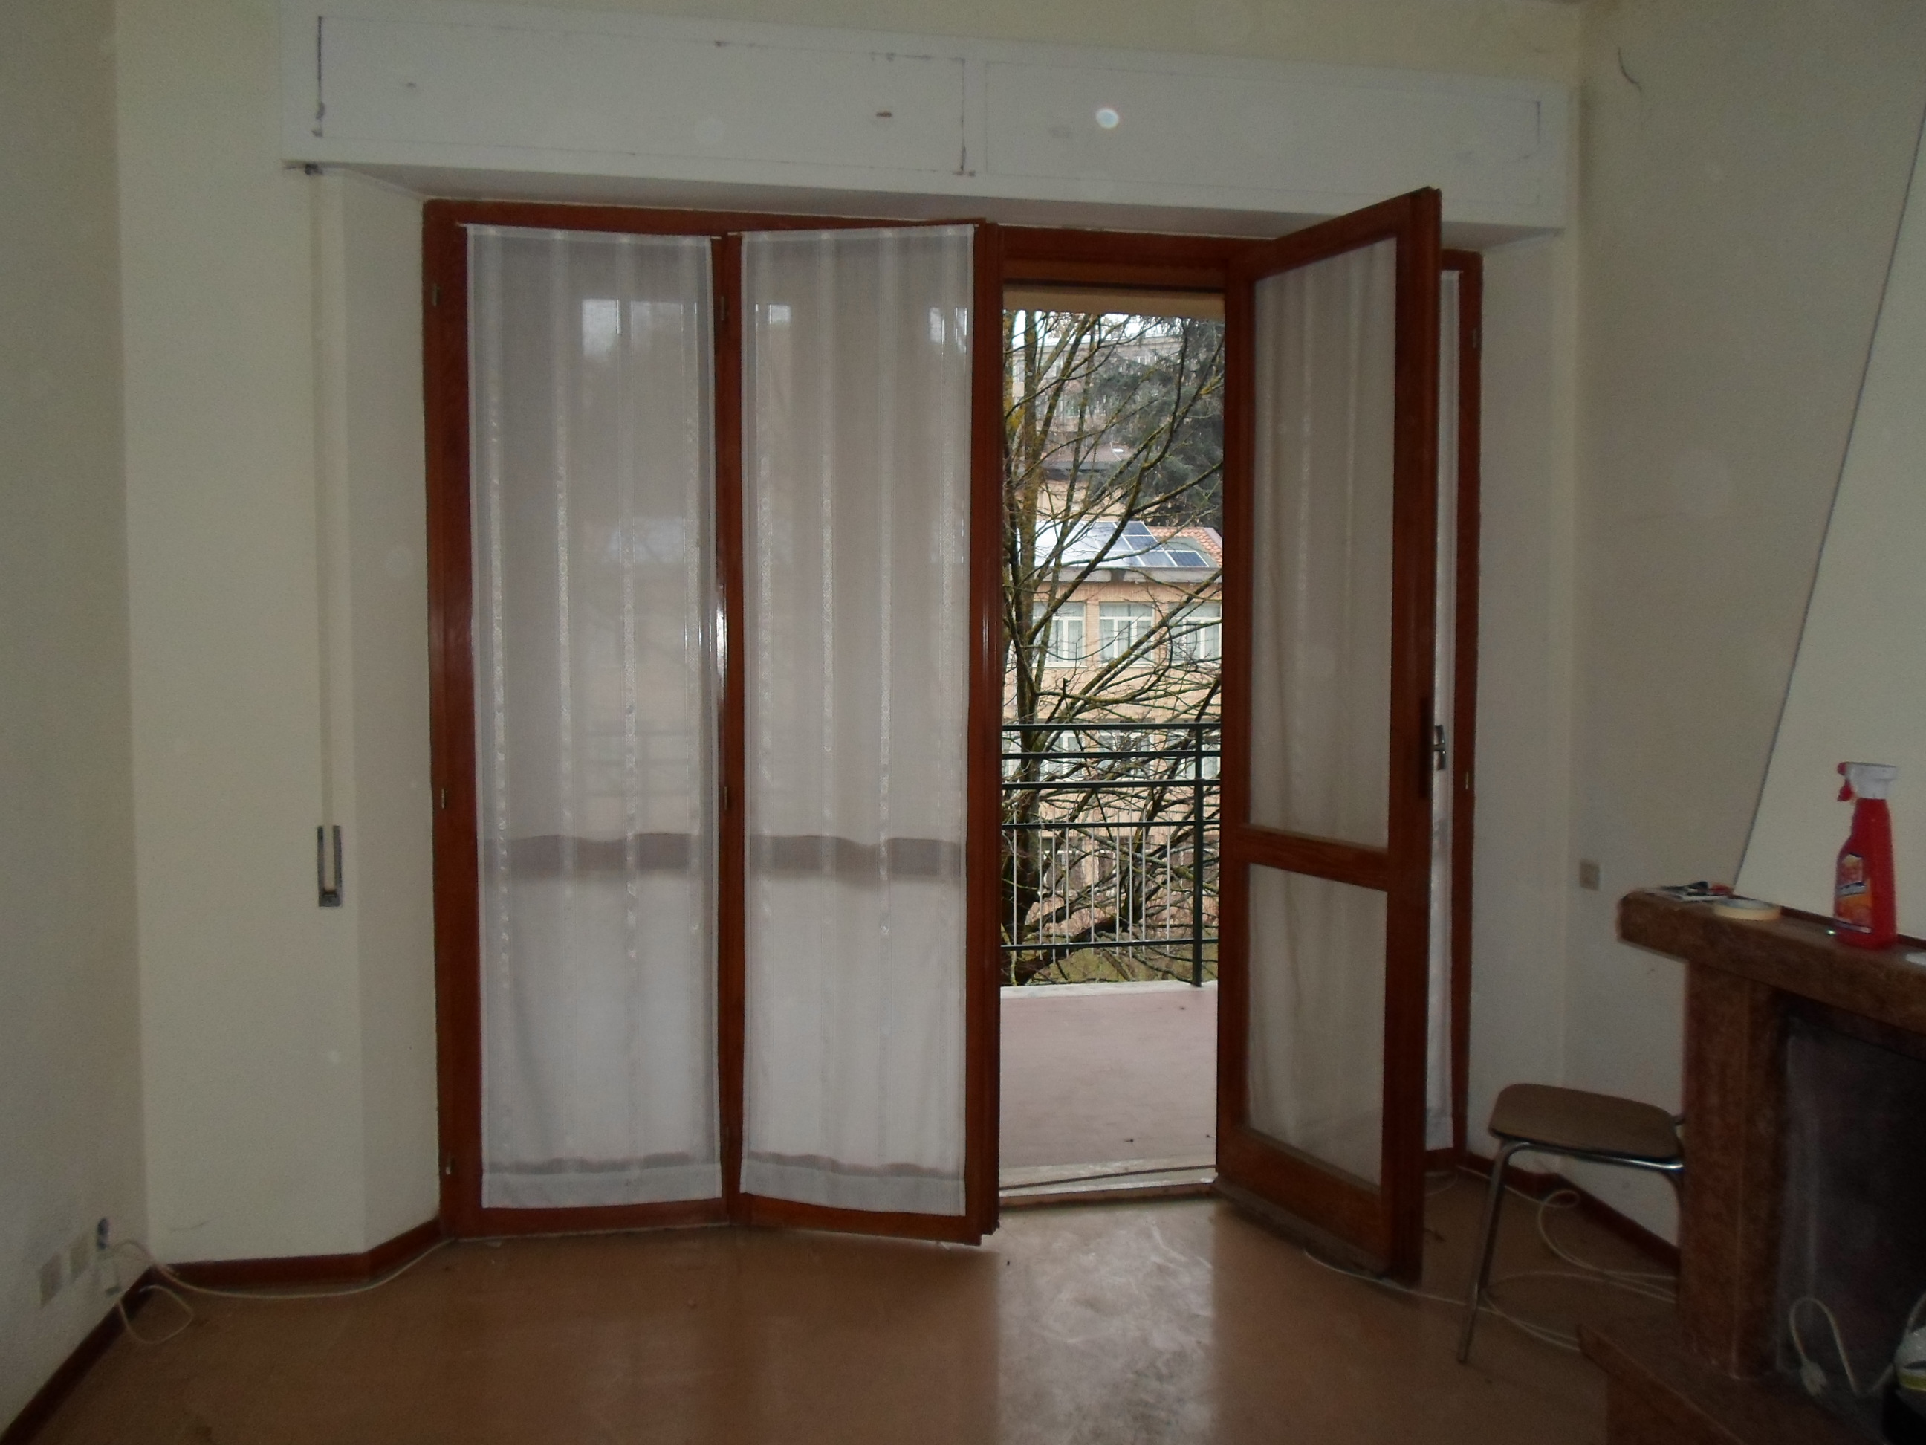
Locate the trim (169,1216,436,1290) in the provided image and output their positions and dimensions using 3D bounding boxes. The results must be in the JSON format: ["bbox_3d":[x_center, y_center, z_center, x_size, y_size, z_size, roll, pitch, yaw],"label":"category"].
[{"bbox_3d":[-1.474,1.188,3.104,0.567,0.066,0.217,0,3,-12],"label":"trim"}]

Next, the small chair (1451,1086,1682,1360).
[{"bbox_3d":[1.250,0.863,2.748,0.460,0.760,0.370,1,3,27],"label":"small chair"}]

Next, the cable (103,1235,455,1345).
[{"bbox_3d":[-1.452,1.130,3.009,0.575,0.192,0.452,0,3,-8],"label":"cable"}]

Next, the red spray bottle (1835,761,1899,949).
[{"bbox_3d":[1.299,0.189,2.000,0.057,0.265,0.090,-1,3,-27],"label":"red spray bottle"}]

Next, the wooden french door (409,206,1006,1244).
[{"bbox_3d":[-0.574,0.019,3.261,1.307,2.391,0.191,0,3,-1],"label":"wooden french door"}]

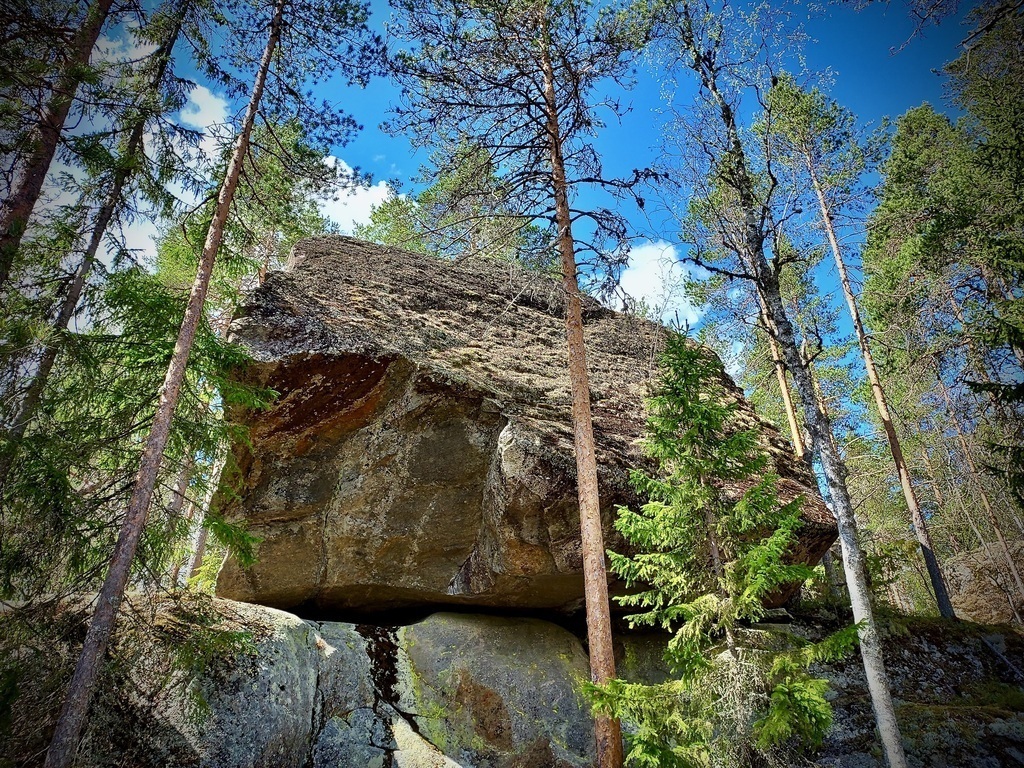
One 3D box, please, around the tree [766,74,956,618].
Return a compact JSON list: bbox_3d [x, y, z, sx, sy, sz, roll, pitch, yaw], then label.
[{"bbox_3d":[6.905,-1.939,14.003,2.900,12.695,2.900,-1,-31,0],"label":"tree"}]

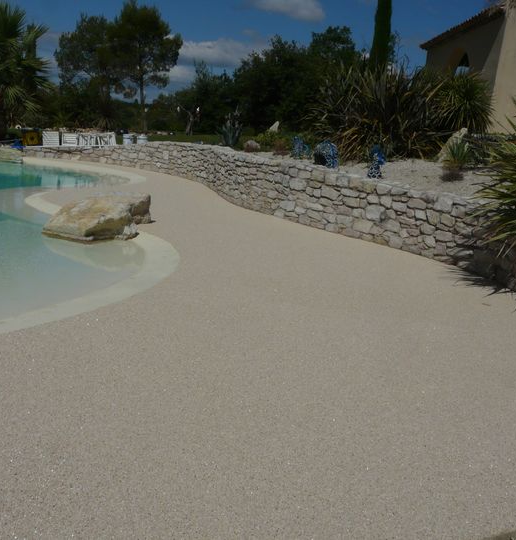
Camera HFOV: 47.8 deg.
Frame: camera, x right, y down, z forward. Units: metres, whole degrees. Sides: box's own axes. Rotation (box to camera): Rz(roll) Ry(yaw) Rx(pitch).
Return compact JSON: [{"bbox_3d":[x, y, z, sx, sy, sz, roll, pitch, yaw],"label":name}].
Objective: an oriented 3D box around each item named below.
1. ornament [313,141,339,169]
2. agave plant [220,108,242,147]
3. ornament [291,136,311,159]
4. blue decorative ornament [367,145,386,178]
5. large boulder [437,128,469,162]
[{"bbox_3d":[1.008,-1.725,8.698,0.380,0.419,0.420,11,18,35],"label":"ornament"},{"bbox_3d":[-0.539,-2.895,11.854,0.448,0.784,0.460,0,15,0],"label":"agave plant"},{"bbox_3d":[0.712,-2.051,9.750,0.300,0.369,0.260,8,17,29],"label":"ornament"},{"bbox_3d":[1.555,-1.423,7.640,0.260,0.447,0.260,8,17,29],"label":"blue decorative ornament"},{"bbox_3d":[3.237,-2.068,9.694,0.533,0.575,0.480,0,15,0],"label":"large boulder"}]

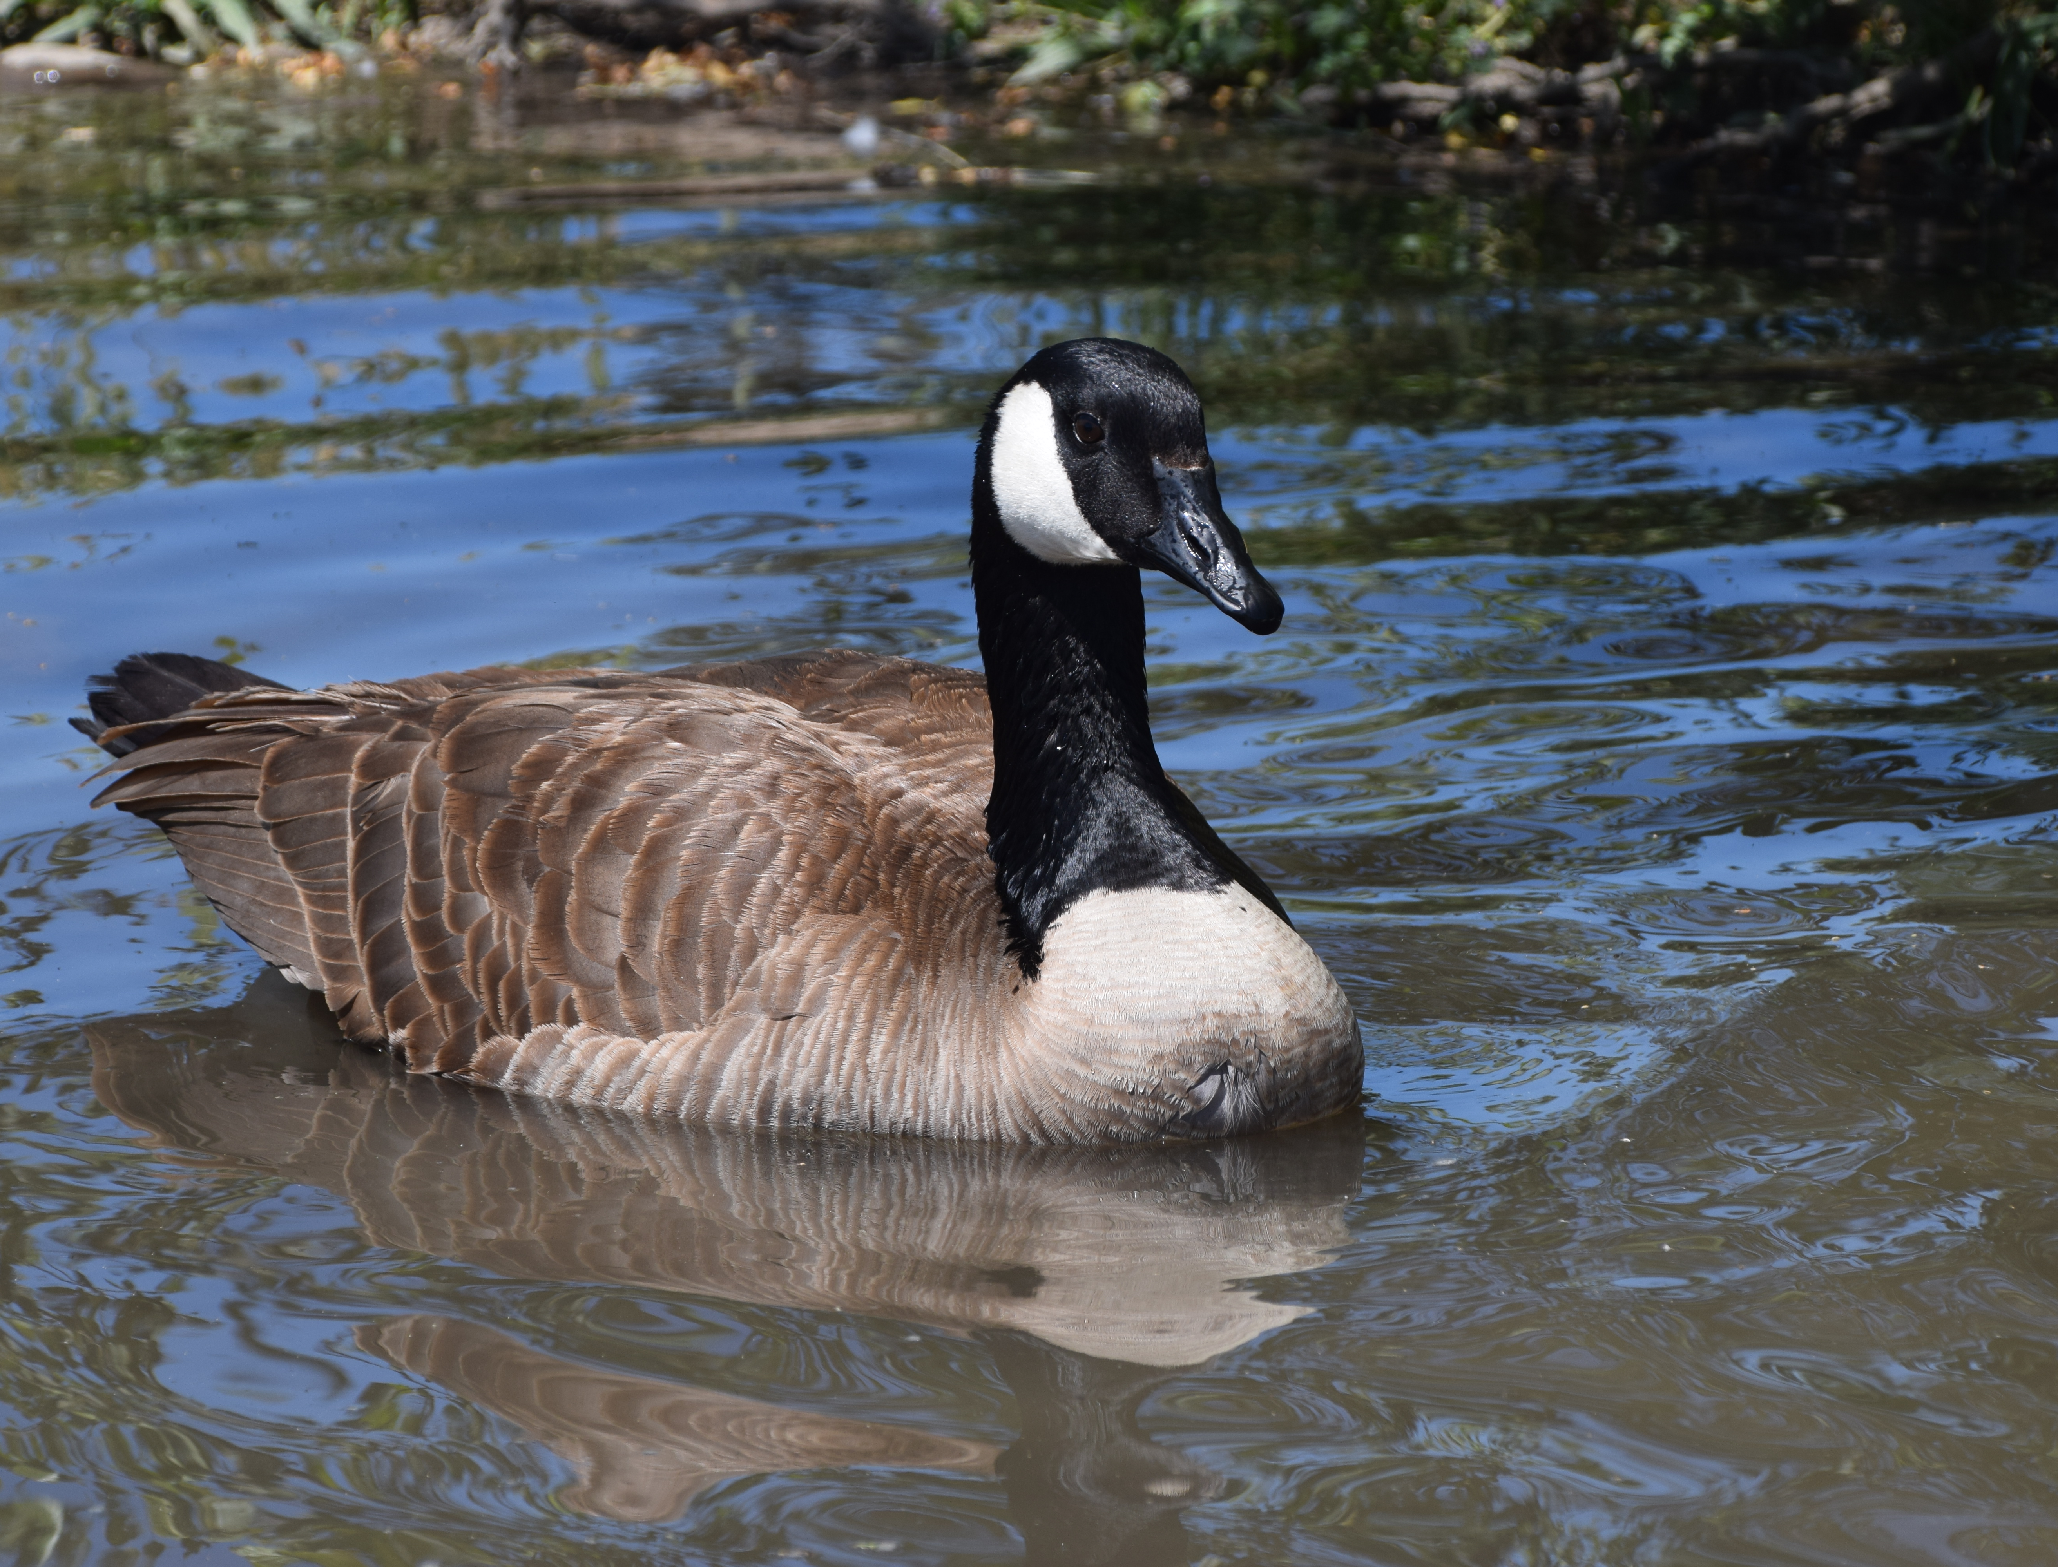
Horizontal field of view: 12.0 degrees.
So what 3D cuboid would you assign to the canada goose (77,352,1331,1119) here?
[{"bbox_3d":[-0.144,-0.030,3.975,0.645,0.355,0.270,10,15,41],"label":"canada goose"}]

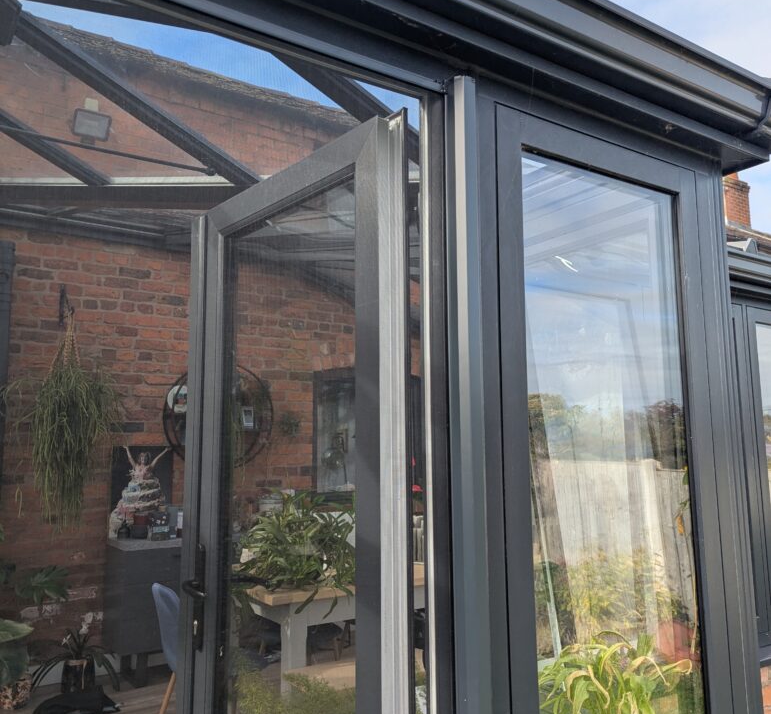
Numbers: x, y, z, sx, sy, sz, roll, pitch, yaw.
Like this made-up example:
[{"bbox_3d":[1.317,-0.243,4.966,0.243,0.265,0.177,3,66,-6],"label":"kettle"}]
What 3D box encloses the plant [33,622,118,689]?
[{"bbox_3d":[-1.860,1.813,4.265,0.500,0.390,0.460,4,-9,-27],"label":"plant"}]

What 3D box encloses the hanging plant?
[{"bbox_3d":[-2.012,0.377,4.428,0.640,1.350,0.480,4,-9,-27],"label":"hanging plant"}]

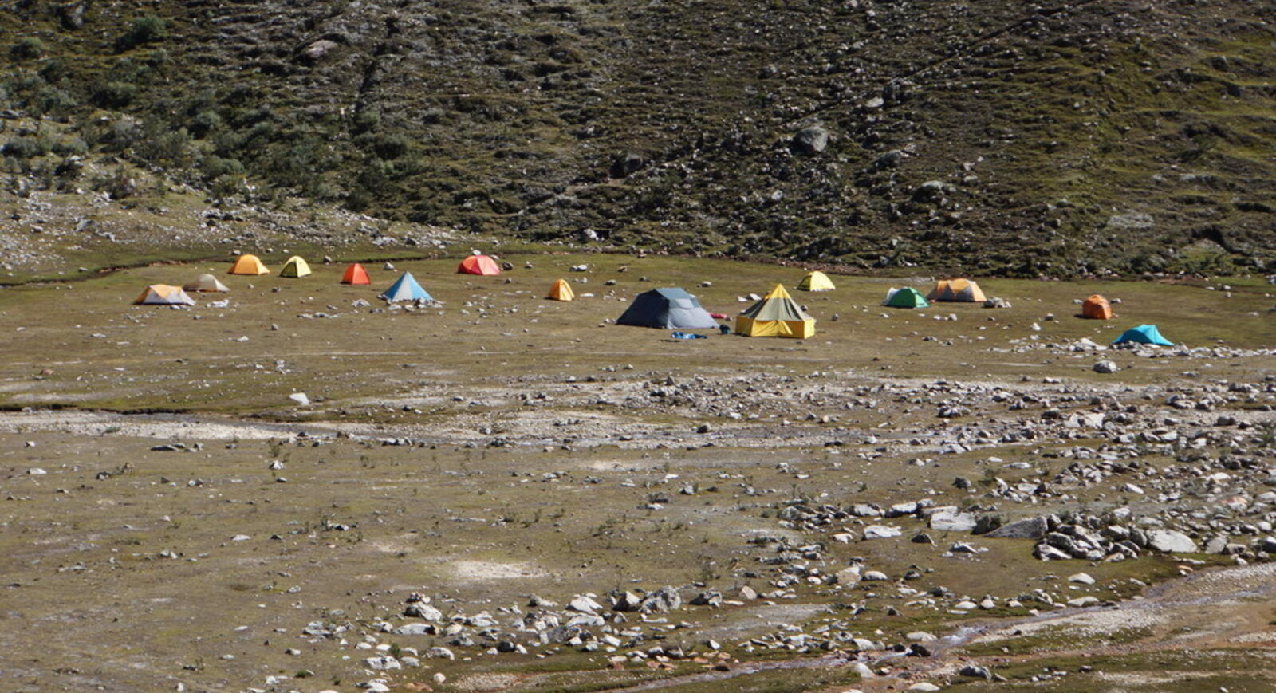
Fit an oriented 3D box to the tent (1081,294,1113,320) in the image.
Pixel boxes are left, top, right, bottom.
[{"bbox_3d":[26.484,-2.301,347.526,1.450,1.220,1.750,2,7,18],"label":"tent"}]

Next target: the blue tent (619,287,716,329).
[{"bbox_3d":[1.592,-2.239,343.548,4.100,2.050,4.100,-6,9,-41],"label":"blue tent"}]

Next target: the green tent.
[{"bbox_3d":[15.794,-2.960,353.494,2.050,1.100,1.600,5,8,35],"label":"green tent"}]

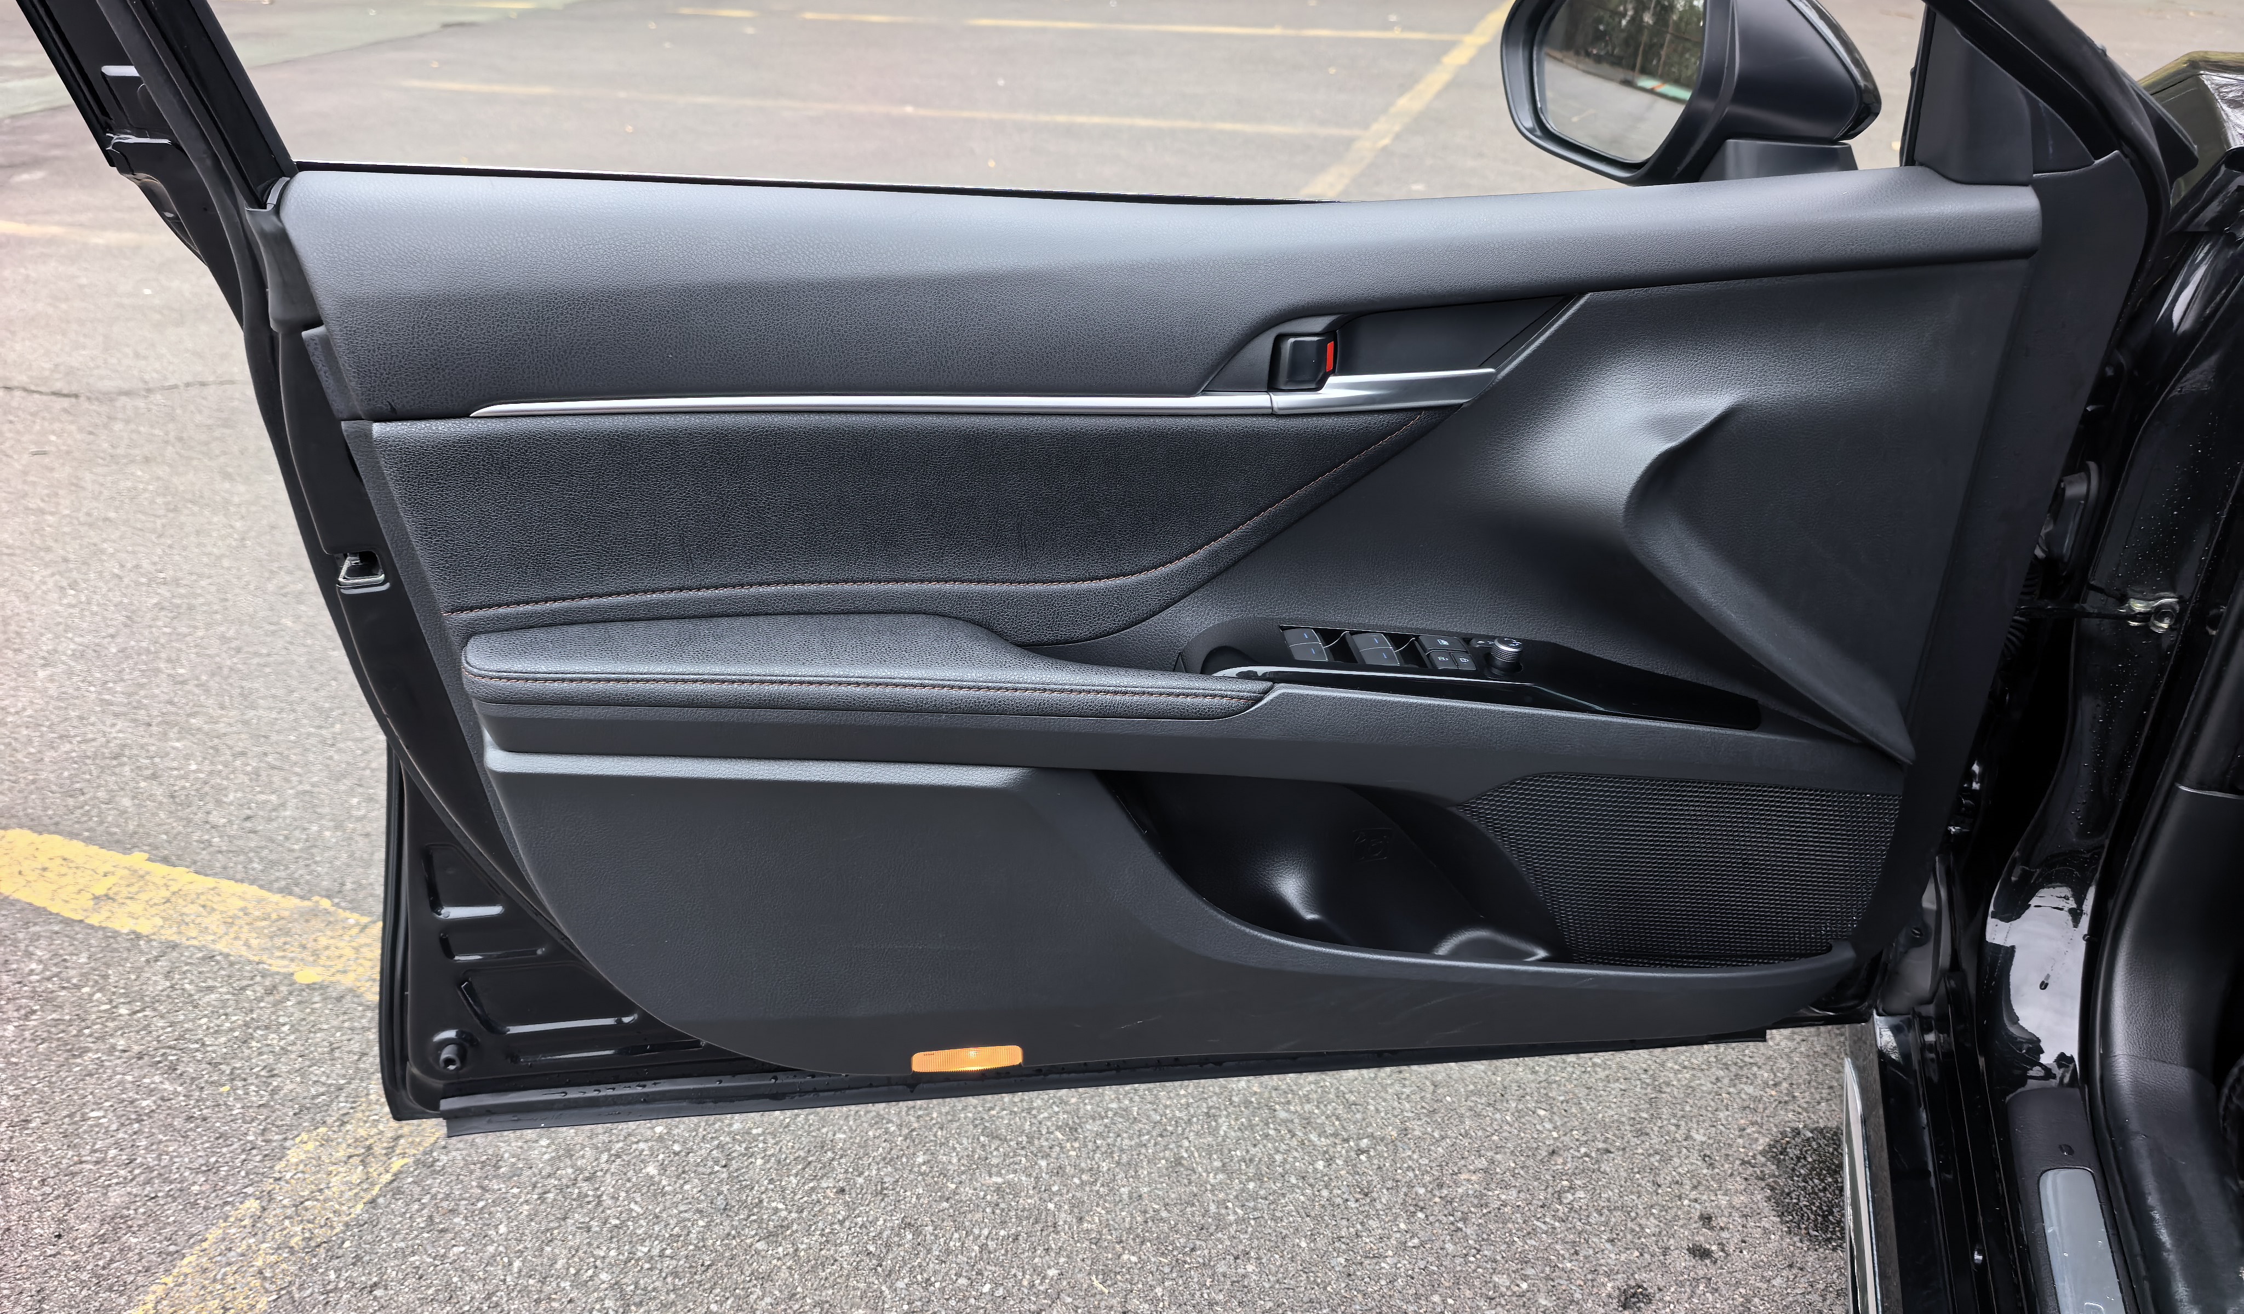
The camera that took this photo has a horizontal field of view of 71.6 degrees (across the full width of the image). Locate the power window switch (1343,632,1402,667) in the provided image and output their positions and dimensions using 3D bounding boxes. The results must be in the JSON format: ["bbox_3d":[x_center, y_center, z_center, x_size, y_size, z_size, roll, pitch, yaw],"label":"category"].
[{"bbox_3d":[0.143,-0.004,0.884,0.023,0.012,0.035,1,29,-6],"label":"power window switch"}]

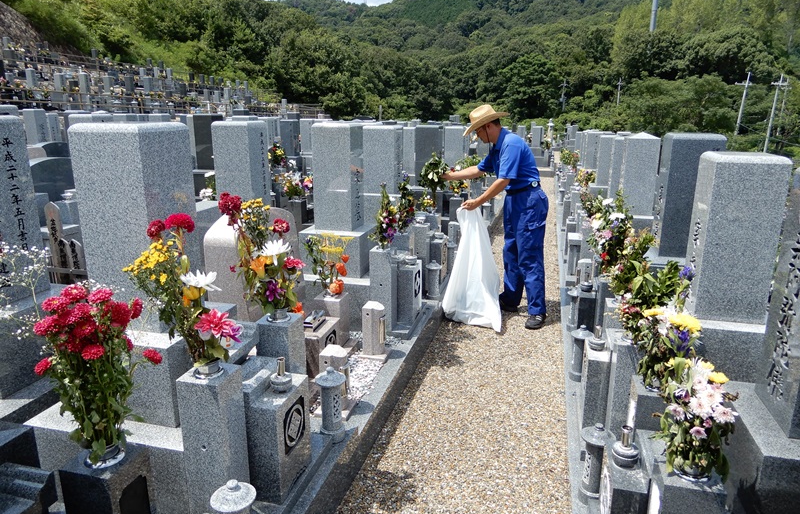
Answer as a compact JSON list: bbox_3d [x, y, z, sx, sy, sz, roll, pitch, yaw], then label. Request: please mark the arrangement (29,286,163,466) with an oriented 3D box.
[{"bbox_3d":[-0.695,0.270,1.292,0.252,0.416,0.252,4,15,14],"label":"arrangement"}]

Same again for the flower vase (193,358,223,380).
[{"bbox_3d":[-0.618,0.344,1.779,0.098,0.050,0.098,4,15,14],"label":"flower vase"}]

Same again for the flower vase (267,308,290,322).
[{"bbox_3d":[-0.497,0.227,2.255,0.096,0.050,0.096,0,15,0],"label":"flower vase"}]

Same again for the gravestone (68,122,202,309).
[{"bbox_3d":[-0.909,-0.115,1.955,0.268,0.690,0.260,3,14,15],"label":"gravestone"}]

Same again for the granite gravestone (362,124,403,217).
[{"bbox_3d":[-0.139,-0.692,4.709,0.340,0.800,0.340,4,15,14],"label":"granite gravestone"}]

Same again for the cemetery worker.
[{"bbox_3d":[0.739,-0.334,4.399,0.822,1.690,0.544,4,14,15],"label":"cemetery worker"}]

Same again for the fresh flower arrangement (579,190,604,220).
[{"bbox_3d":[1.661,-0.454,4.790,0.234,0.251,0.234,4,15,14],"label":"fresh flower arrangement"}]

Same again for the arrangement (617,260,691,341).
[{"bbox_3d":[1.007,0.174,2.199,0.264,0.298,0.278,4,15,14],"label":"arrangement"}]

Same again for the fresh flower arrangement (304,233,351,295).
[{"bbox_3d":[-0.394,0.040,3.036,0.210,0.327,0.251,4,15,14],"label":"fresh flower arrangement"}]

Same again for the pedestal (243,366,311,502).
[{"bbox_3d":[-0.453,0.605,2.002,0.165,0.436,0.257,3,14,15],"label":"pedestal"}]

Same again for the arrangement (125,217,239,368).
[{"bbox_3d":[-0.659,0.100,1.699,0.295,0.460,0.328,4,15,14],"label":"arrangement"}]

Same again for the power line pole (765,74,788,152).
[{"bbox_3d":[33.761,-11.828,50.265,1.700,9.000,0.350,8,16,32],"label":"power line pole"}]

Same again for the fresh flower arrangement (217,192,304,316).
[{"bbox_3d":[-0.535,-0.002,2.158,0.307,0.465,0.277,4,14,15],"label":"fresh flower arrangement"}]

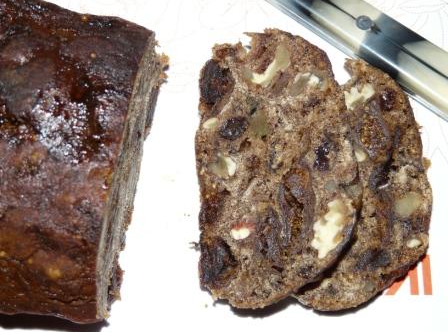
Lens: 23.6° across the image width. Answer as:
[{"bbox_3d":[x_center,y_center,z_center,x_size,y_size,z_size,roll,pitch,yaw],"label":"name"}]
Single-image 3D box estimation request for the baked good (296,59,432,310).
[{"bbox_3d":[0.060,0.009,0.465,0.064,0.011,0.109,5,85,0],"label":"baked good"}]

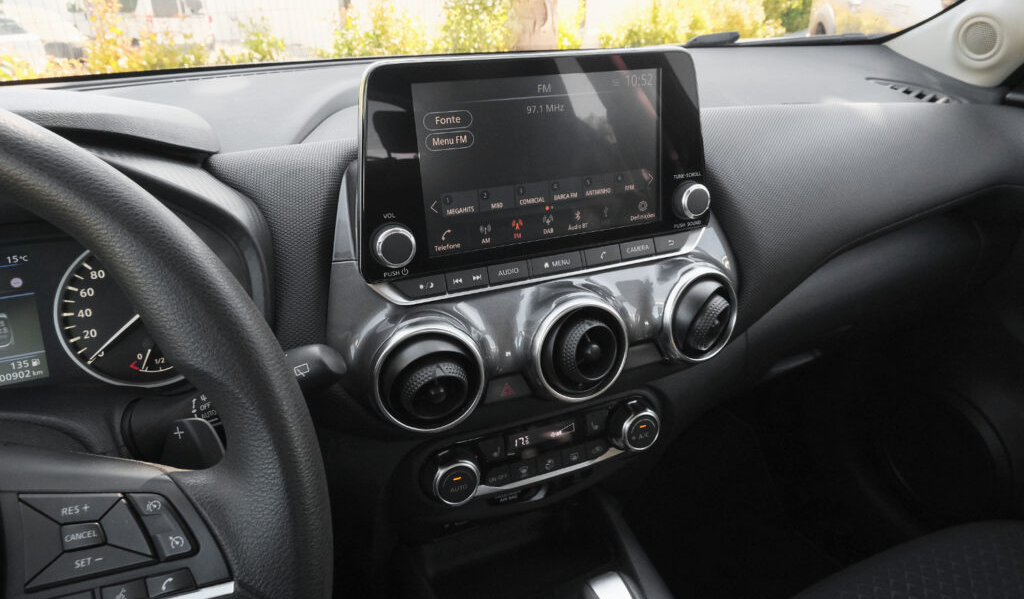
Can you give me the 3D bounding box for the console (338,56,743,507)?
[{"bbox_3d":[0.025,-0.002,0.478,0.292,0.334,0.135,-11,27,-22],"label":"console"}]

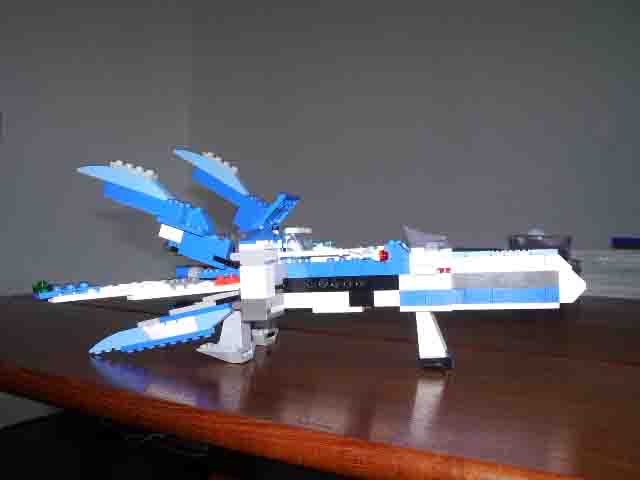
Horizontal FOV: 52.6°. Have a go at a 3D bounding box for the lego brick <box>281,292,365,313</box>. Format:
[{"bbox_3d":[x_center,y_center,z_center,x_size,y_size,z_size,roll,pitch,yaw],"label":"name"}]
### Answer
[{"bbox_3d":[0.003,0.039,0.411,0.050,0.013,0.015,-2,-2,8],"label":"lego brick"}]

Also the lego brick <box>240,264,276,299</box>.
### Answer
[{"bbox_3d":[-0.037,0.025,0.389,0.017,0.019,0.017,-2,-2,10],"label":"lego brick"}]

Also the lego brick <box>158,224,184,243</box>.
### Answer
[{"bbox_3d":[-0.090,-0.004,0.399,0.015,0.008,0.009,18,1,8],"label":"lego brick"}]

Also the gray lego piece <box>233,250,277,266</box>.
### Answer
[{"bbox_3d":[-0.040,0.012,0.406,0.025,0.010,0.016,-2,-2,8],"label":"gray lego piece"}]

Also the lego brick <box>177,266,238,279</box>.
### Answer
[{"bbox_3d":[-0.079,0.022,0.449,0.043,0.009,0.015,-2,-2,8],"label":"lego brick"}]

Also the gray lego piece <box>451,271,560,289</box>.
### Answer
[{"bbox_3d":[0.112,0.024,0.395,0.064,0.010,0.013,-2,-2,8],"label":"gray lego piece"}]

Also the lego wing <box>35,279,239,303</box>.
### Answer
[{"bbox_3d":[-0.104,0.029,0.370,0.106,0.011,0.040,-2,1,-22],"label":"lego wing"}]

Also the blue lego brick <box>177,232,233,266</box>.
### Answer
[{"bbox_3d":[-0.067,0.006,0.382,0.030,0.013,0.015,15,1,10],"label":"blue lego brick"}]

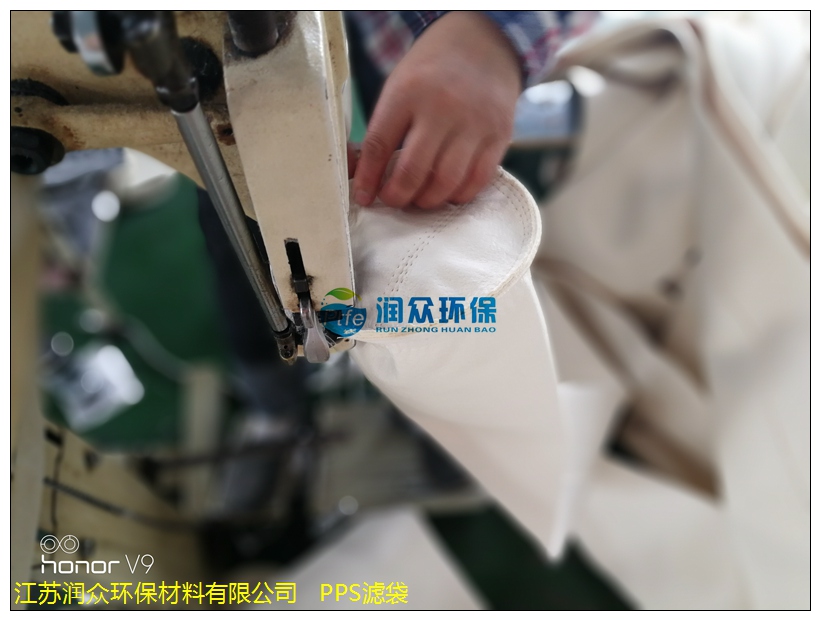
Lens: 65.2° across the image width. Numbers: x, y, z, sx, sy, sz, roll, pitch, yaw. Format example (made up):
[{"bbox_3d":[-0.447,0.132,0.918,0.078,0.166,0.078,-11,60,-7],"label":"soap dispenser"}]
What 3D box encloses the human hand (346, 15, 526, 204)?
[{"bbox_3d":[0.022,-0.131,0.415,0.092,0.140,0.072,20,10,1],"label":"human hand"}]

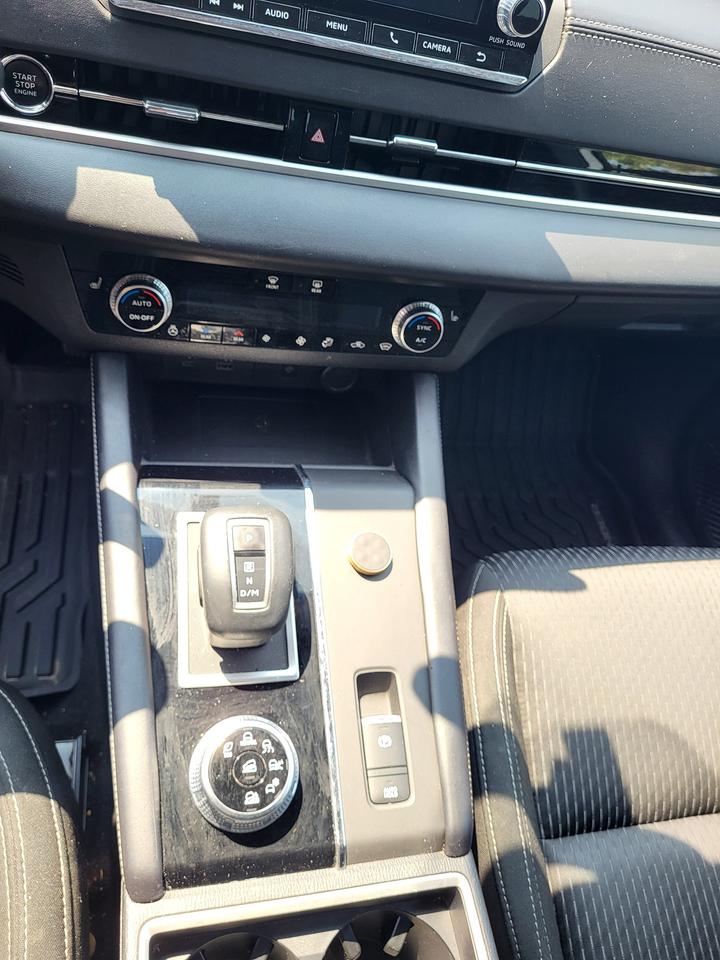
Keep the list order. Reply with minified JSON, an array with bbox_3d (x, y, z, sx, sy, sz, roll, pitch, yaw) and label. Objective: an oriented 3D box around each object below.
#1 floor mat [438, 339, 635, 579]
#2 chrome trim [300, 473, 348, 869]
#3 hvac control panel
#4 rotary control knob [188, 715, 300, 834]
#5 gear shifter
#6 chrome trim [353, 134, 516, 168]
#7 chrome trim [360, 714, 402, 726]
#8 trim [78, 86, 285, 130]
[{"bbox_3d":[0.211,-0.007,1.049,0.480,0.120,0.660,1,67,-17],"label":"floor mat"},{"bbox_3d":[-0.030,0.125,0.537,0.009,0.016,0.292,1,65,-17],"label":"chrome trim"},{"bbox_3d":[-0.056,-0.135,0.568,0.325,0.074,0.036,1,29,-17],"label":"hvac control panel"},{"bbox_3d":[-0.073,0.190,0.471,0.072,0.026,0.072,1,65,-17],"label":"rotary control knob"},{"bbox_3d":[-0.081,0.069,0.500,0.061,0.075,0.092,1,65,-17],"label":"gear shifter"},{"bbox_3d":[0.057,-0.242,0.531,0.131,0.011,0.014,1,35,-17],"label":"chrome trim"},{"bbox_3d":[0.015,0.176,0.525,0.030,0.006,0.008,1,65,-17],"label":"chrome trim"},{"bbox_3d":[-0.116,-0.245,0.478,0.133,0.011,0.014,1,35,-17],"label":"trim"}]

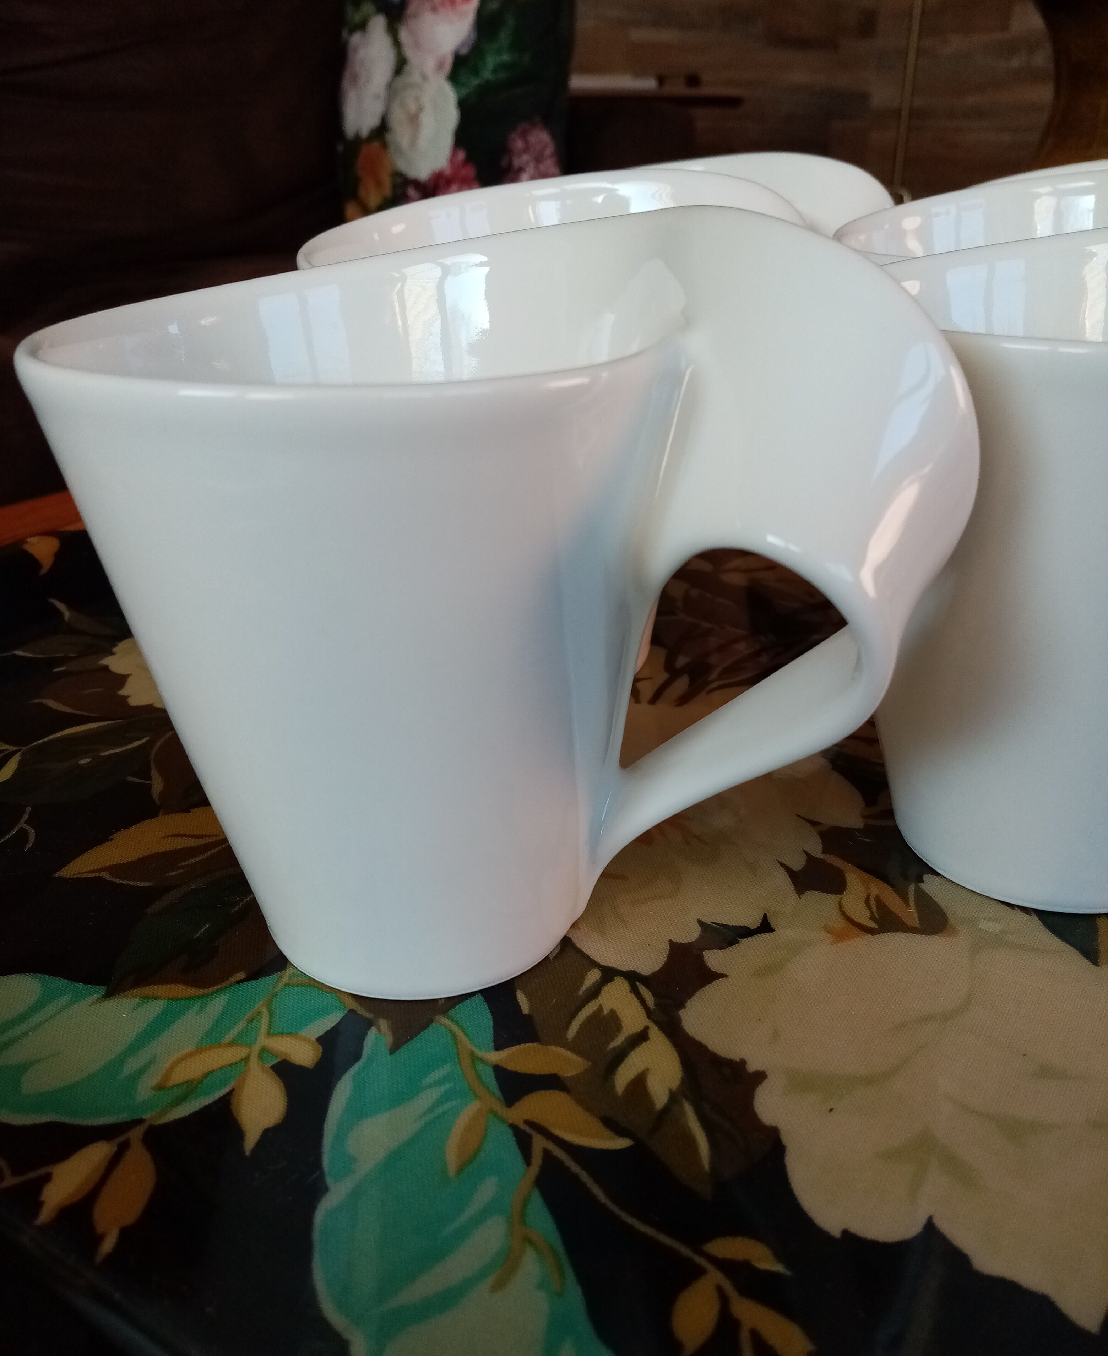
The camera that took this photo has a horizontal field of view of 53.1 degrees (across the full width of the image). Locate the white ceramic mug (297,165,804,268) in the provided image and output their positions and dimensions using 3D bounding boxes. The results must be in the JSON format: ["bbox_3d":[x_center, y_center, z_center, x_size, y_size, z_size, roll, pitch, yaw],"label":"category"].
[{"bbox_3d":[0.006,-0.066,0.276,0.132,0.112,0.097,1,27,1],"label":"white ceramic mug"}]

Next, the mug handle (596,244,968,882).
[{"bbox_3d":[0.033,-0.011,0.162,0.056,0.098,0.034,5,28,8],"label":"mug handle"}]

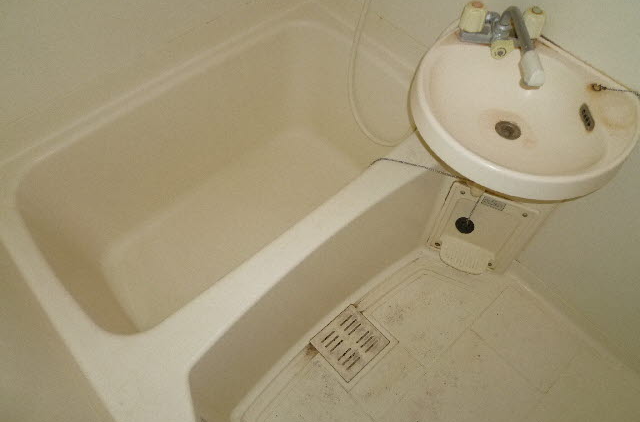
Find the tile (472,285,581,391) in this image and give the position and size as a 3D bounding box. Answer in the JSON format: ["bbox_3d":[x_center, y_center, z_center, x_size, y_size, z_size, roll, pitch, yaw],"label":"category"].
[{"bbox_3d":[0.578,0.365,1.306,0.175,0.010,0.248,-37,62,-22],"label":"tile"}]

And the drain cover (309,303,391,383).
[{"bbox_3d":[0.086,0.373,1.306,0.160,0.010,0.151,-37,62,-22],"label":"drain cover"}]

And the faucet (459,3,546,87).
[{"bbox_3d":[0.359,-0.340,0.911,0.163,0.087,0.157,6,55,5],"label":"faucet"}]

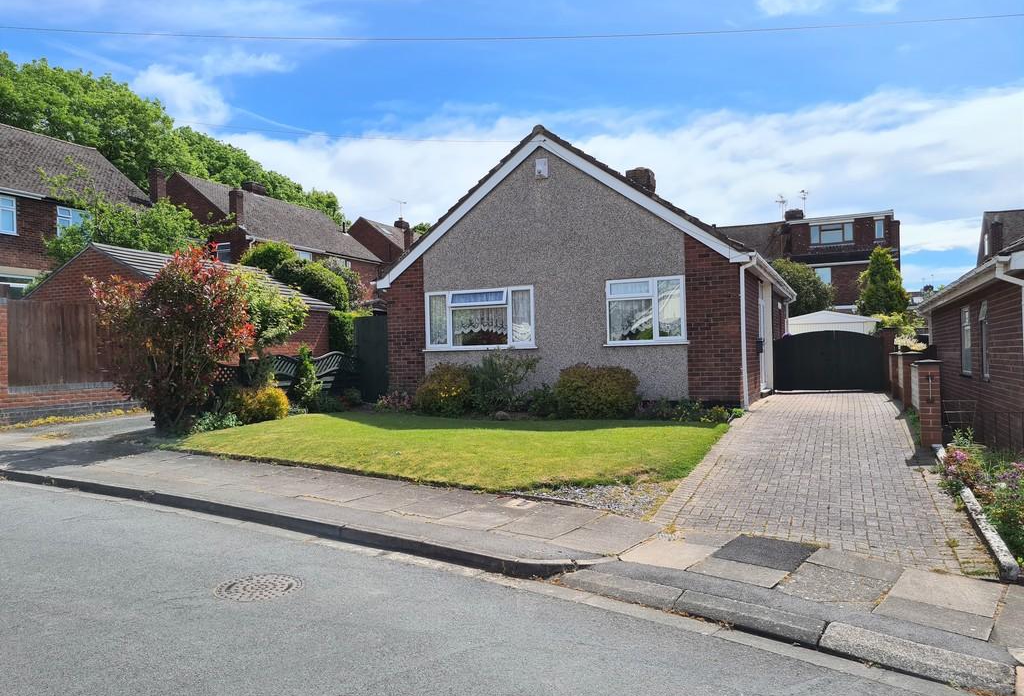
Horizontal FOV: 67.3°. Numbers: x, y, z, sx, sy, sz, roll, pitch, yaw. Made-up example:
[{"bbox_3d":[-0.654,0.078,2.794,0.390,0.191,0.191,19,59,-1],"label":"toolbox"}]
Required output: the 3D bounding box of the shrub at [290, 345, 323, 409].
[{"bbox_3d":[-4.088,0.621,15.300,0.640,1.280,0.620,-2,-1,24],"label":"shrub"}]

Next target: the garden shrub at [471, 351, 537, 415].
[{"bbox_3d":[-0.137,0.587,14.050,1.220,1.100,1.000,-2,-1,24],"label":"garden shrub"}]

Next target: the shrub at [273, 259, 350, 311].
[{"bbox_3d":[-6.387,-0.855,24.500,2.500,3.700,2.300,-2,-1,24],"label":"shrub"}]

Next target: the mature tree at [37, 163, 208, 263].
[{"bbox_3d":[-11.428,-2.527,22.800,4.700,5.500,4.200,-2,-1,23],"label":"mature tree"}]

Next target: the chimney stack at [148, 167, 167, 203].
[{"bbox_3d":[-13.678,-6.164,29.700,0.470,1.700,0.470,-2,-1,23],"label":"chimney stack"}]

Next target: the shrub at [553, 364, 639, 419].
[{"bbox_3d":[1.384,0.676,12.750,1.400,0.900,1.150,-2,-1,23],"label":"shrub"}]

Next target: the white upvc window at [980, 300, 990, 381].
[{"bbox_3d":[6.542,-0.105,10.620,0.120,1.060,0.850,-2,-1,23],"label":"white upvc window"}]

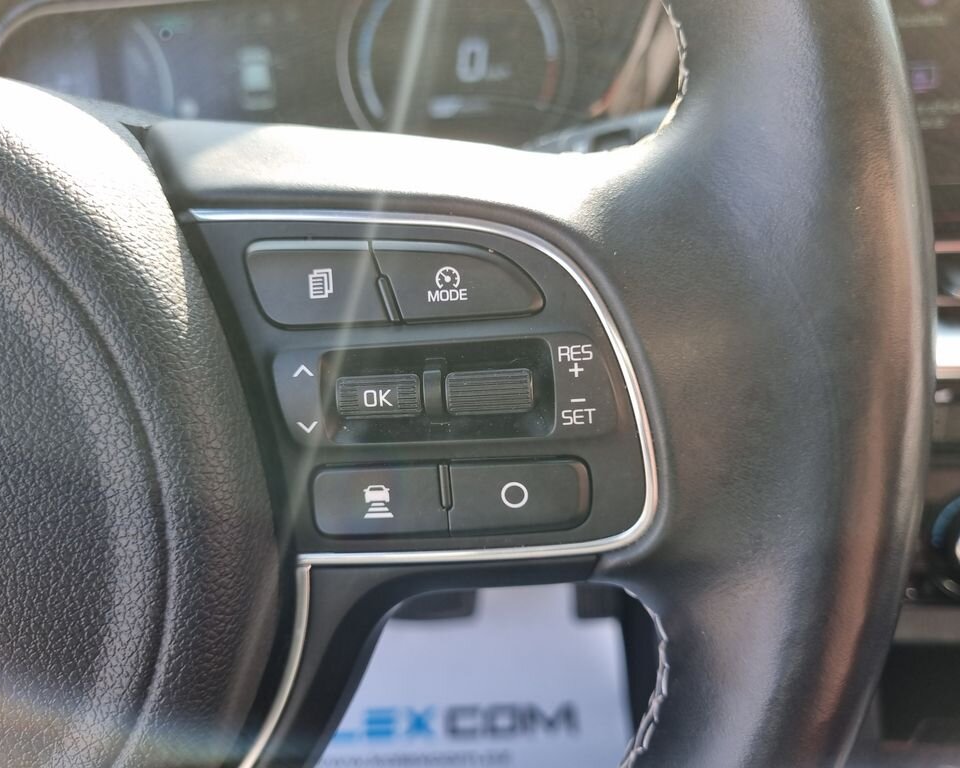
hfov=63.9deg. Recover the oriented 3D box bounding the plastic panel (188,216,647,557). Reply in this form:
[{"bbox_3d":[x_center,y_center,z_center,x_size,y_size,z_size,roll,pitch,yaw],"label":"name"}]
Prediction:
[{"bbox_3d":[-0.011,0.001,0.145,0.082,0.063,0.018,-3,-2,-2],"label":"plastic panel"}]

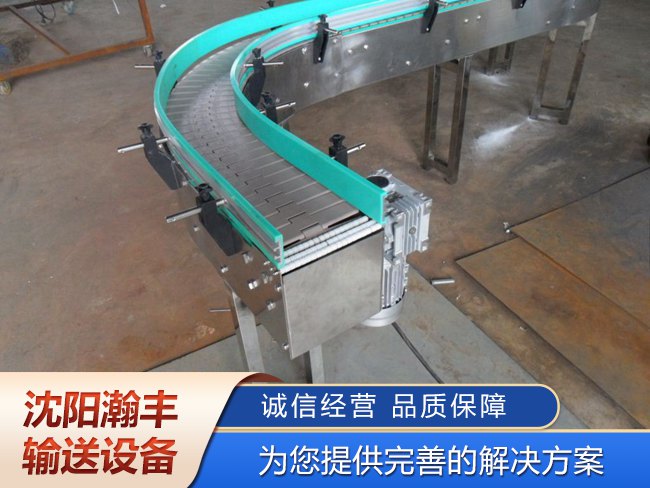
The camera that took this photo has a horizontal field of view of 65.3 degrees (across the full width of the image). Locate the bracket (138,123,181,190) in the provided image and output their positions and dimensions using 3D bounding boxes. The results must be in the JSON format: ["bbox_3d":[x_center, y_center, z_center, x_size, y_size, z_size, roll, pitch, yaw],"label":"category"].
[{"bbox_3d":[-0.338,-0.175,1.032,0.051,0.147,0.025,-20,40,-21],"label":"bracket"}]

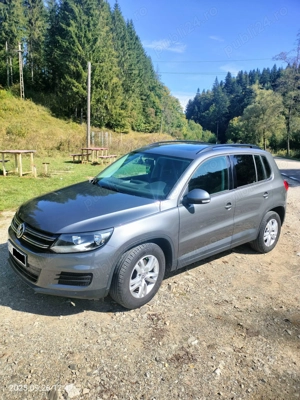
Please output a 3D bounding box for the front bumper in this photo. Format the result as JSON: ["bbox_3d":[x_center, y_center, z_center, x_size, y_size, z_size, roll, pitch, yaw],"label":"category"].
[{"bbox_3d":[-1.133,0.559,3.242,0.540,0.530,1.780,-7,14,-42],"label":"front bumper"}]

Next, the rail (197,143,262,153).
[{"bbox_3d":[1.131,-0.707,4.277,1.600,0.130,0.080,-7,14,-42],"label":"rail"}]

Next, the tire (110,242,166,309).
[{"bbox_3d":[-0.120,0.753,3.145,0.225,0.680,0.680,11,14,42],"label":"tire"}]

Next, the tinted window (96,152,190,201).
[{"bbox_3d":[-0.082,-0.392,4.034,1.340,0.120,0.800,12,48,46],"label":"tinted window"}]

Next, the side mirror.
[{"bbox_3d":[0.508,-0.032,3.372,0.200,0.175,0.240,-7,14,-42],"label":"side mirror"}]

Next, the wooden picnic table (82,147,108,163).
[{"bbox_3d":[-3.008,-2.392,17.000,0.800,0.780,1.650,8,12,30],"label":"wooden picnic table"}]

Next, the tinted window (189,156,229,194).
[{"bbox_3d":[0.705,-0.310,3.743,0.870,0.420,0.060,-7,1,-42],"label":"tinted window"}]

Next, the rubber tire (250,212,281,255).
[{"bbox_3d":[1.793,0.502,4.894,0.680,0.680,0.225,-7,14,-42],"label":"rubber tire"}]

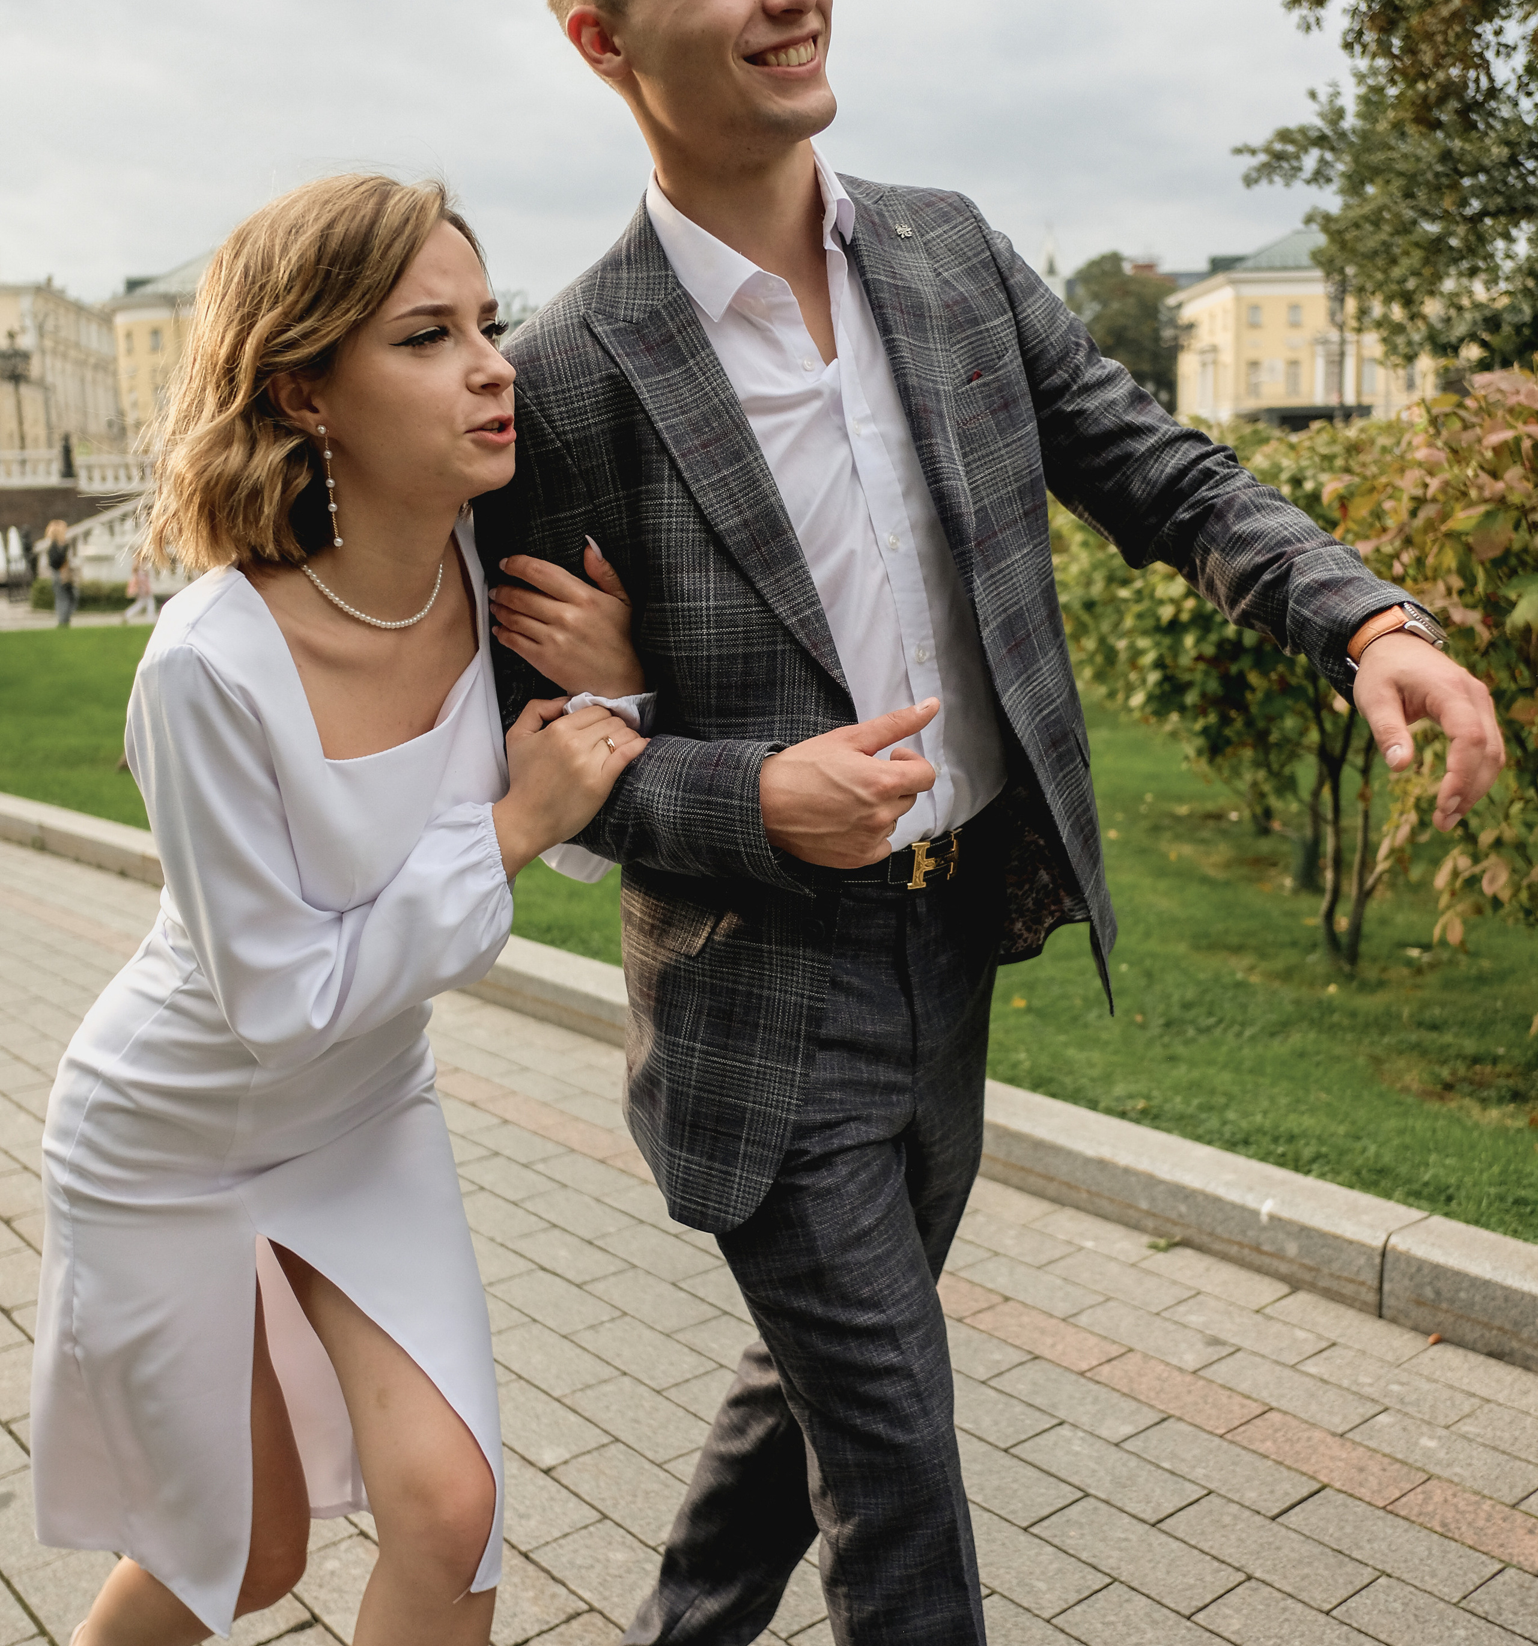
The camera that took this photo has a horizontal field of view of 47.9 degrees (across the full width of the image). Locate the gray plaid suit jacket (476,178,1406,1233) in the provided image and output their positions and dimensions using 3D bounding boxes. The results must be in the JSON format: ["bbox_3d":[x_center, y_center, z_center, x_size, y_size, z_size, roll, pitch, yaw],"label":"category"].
[{"bbox_3d":[0.110,-0.117,1.335,0.580,0.825,0.550,-8,11,-34],"label":"gray plaid suit jacket"}]

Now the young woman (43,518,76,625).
[{"bbox_3d":[-10.486,-3.680,25.600,0.500,1.660,0.380,-6,10,-24],"label":"young woman"}]

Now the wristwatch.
[{"bbox_3d":[0.452,-0.132,1.235,0.066,0.058,0.043,22,30,-40],"label":"wristwatch"}]

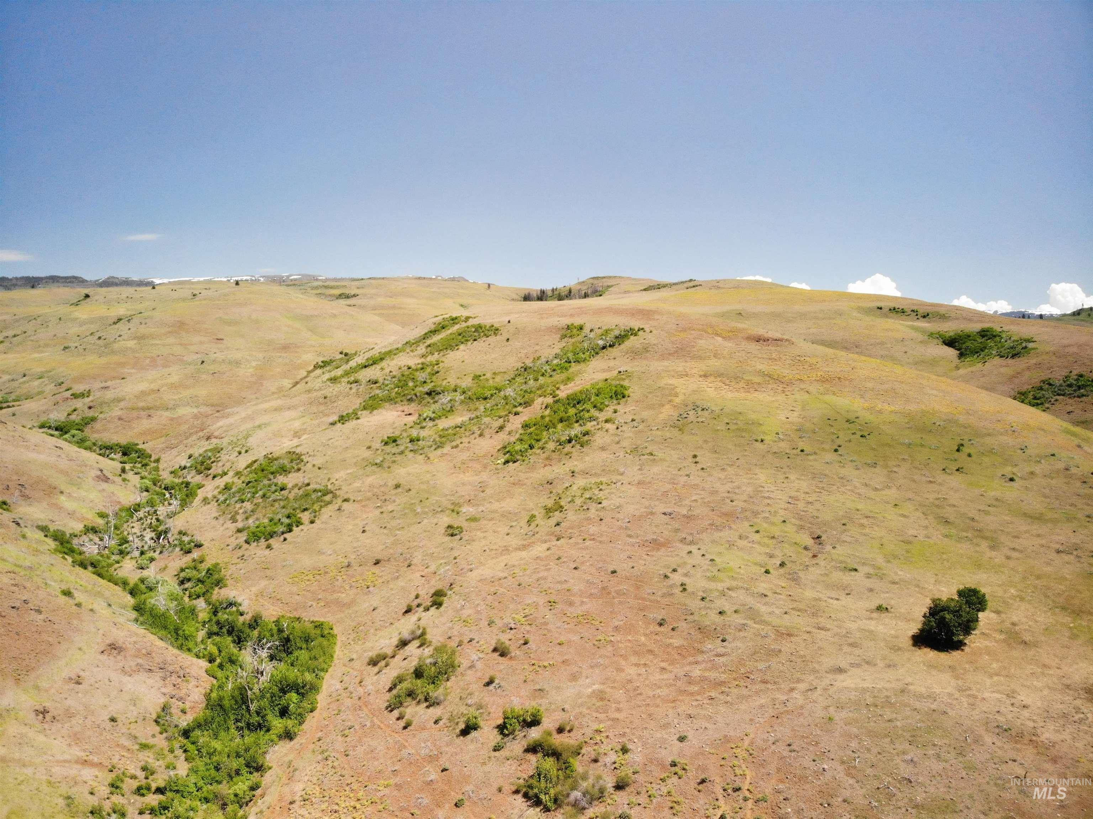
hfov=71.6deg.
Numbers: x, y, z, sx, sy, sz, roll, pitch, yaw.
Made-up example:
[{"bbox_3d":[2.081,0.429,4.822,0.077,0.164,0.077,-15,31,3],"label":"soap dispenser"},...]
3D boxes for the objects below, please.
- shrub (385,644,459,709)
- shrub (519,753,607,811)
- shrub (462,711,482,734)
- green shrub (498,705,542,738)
[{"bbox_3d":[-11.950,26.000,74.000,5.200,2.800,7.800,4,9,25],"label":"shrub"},{"bbox_3d":[1.280,27.700,56.580,6.310,2.500,4.040,0,8,0],"label":"shrub"},{"bbox_3d":[-6.460,27.380,66.400,1.530,1.500,1.290,0,8,0],"label":"shrub"},{"bbox_3d":[-2.120,26.650,64.920,3.730,1.800,2.420,0,8,0],"label":"green shrub"}]

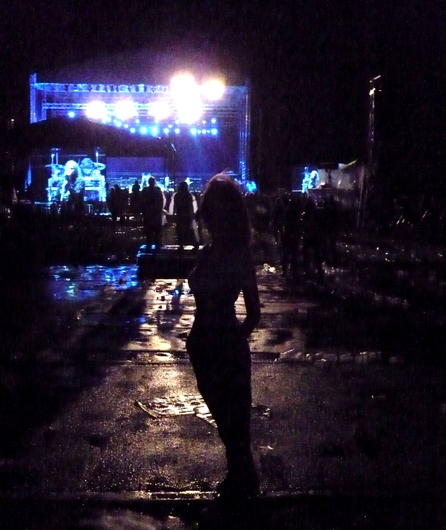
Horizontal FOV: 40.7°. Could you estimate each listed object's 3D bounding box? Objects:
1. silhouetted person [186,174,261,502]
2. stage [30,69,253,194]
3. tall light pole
[{"bbox_3d":[0.005,0.389,3.020,0.400,1.640,0.290,5,8,41],"label":"silhouetted person"},{"bbox_3d":[-7.220,-11.194,54.465,18.500,11.000,9.000,0,6,-3],"label":"stage"},{"bbox_3d":[6.830,-5.130,28.000,0.700,7.300,0.500,0,6,0],"label":"tall light pole"}]

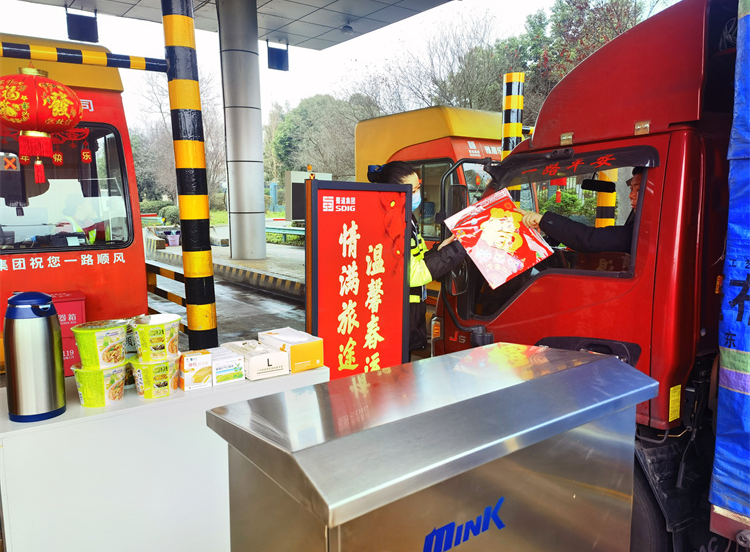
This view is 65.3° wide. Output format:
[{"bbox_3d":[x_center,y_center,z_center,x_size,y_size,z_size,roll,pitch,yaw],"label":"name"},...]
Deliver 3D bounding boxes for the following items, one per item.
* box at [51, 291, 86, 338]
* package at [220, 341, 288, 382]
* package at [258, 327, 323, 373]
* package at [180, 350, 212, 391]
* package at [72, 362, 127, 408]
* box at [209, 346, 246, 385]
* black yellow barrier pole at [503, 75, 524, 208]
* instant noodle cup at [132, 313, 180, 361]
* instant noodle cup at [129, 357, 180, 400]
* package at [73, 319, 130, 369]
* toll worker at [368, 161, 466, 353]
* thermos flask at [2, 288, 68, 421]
[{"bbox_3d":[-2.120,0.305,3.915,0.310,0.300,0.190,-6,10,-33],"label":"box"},{"bbox_3d":[-0.397,0.275,1.928,0.132,0.073,0.220,-7,10,-38],"label":"package"},{"bbox_3d":[-0.290,0.252,2.003,0.123,0.093,0.230,-7,10,-37],"label":"package"},{"bbox_3d":[-0.539,0.285,1.762,0.081,0.103,0.052,-6,9,-32],"label":"package"},{"bbox_3d":[-0.776,0.301,1.658,0.145,0.107,0.145,-6,10,-33],"label":"package"},{"bbox_3d":[-0.491,0.285,1.856,0.102,0.074,0.148,-7,10,-36],"label":"box"},{"bbox_3d":[1.545,-0.950,6.579,0.225,2.580,0.225,-6,10,-33],"label":"black yellow barrier pole"},{"bbox_3d":[-0.635,0.183,1.716,0.145,0.107,0.145,-6,10,-33],"label":"instant noodle cup"},{"bbox_3d":[-0.639,0.291,1.717,0.145,0.107,0.145,-6,10,-33],"label":"instant noodle cup"},{"bbox_3d":[-0.771,0.195,1.648,0.145,0.107,0.145,-6,10,-33],"label":"package"},{"bbox_3d":[0.210,0.244,2.962,0.500,1.620,0.500,-1,8,0],"label":"toll worker"},{"bbox_3d":[-0.921,0.206,1.555,0.165,0.325,0.134,2,9,22],"label":"thermos flask"}]

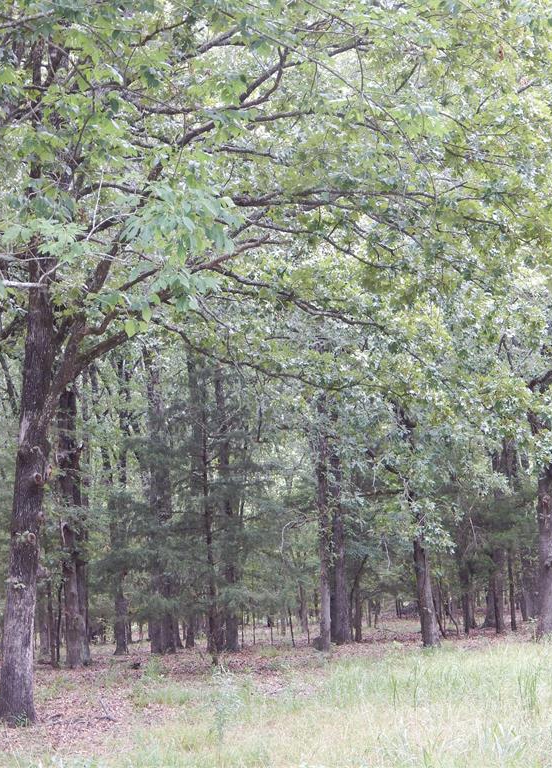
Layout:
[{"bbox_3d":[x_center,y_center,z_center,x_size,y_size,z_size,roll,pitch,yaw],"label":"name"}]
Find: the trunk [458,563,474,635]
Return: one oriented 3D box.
[{"bbox_3d":[5.365,6.011,53.112,0.427,1.959,0.382,0,-7,0],"label":"trunk"}]

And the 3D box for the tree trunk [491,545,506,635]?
[{"bbox_3d":[6.270,5.787,53.137,0.436,2.409,0.405,0,-7,0],"label":"tree trunk"}]

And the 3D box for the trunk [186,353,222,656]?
[{"bbox_3d":[-1.684,2.805,44.408,0.756,7.153,0.546,0,-7,0],"label":"trunk"}]

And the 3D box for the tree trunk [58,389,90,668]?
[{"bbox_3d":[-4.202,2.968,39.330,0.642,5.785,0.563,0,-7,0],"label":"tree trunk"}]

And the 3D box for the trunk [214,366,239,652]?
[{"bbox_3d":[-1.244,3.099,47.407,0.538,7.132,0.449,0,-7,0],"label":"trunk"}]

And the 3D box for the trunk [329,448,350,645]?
[{"bbox_3d":[1.592,4.035,47.276,0.521,4.848,0.493,0,-7,0],"label":"trunk"}]

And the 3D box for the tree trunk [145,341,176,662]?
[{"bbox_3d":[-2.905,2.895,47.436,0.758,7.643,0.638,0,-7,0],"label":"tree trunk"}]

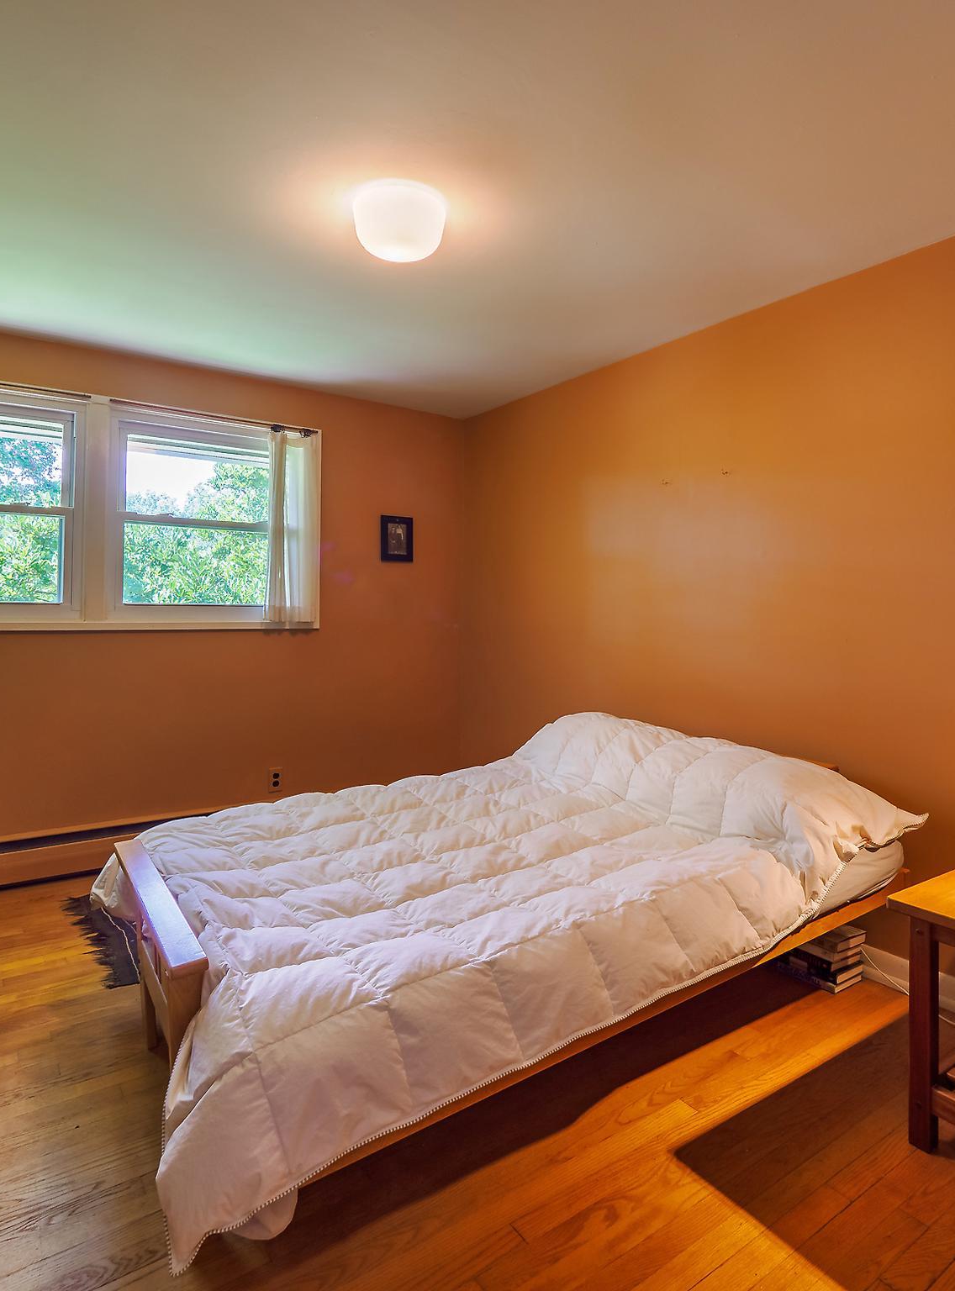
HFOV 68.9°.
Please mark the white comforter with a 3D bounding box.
[{"bbox_3d":[0.075,0.601,2.134,2.193,0.500,1.518,-1,1,-34],"label":"white comforter"}]

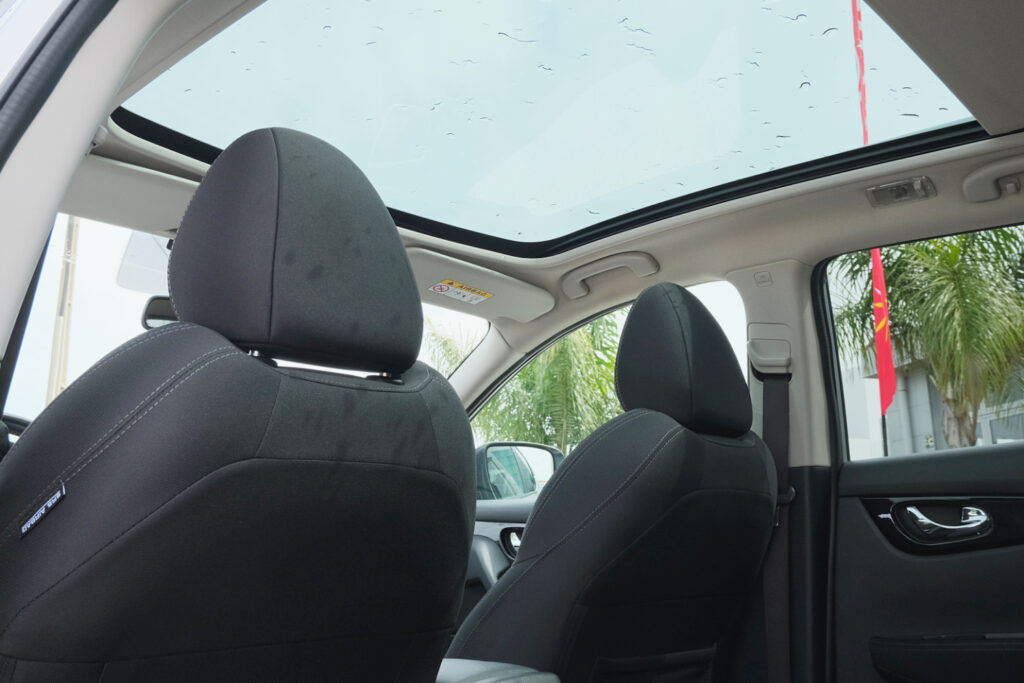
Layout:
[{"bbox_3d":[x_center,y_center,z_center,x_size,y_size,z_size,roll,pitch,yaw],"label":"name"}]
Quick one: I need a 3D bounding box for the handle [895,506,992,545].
[{"bbox_3d":[0.670,0.284,1.498,0.127,0.062,0.035,-9,-14,39],"label":"handle"}]

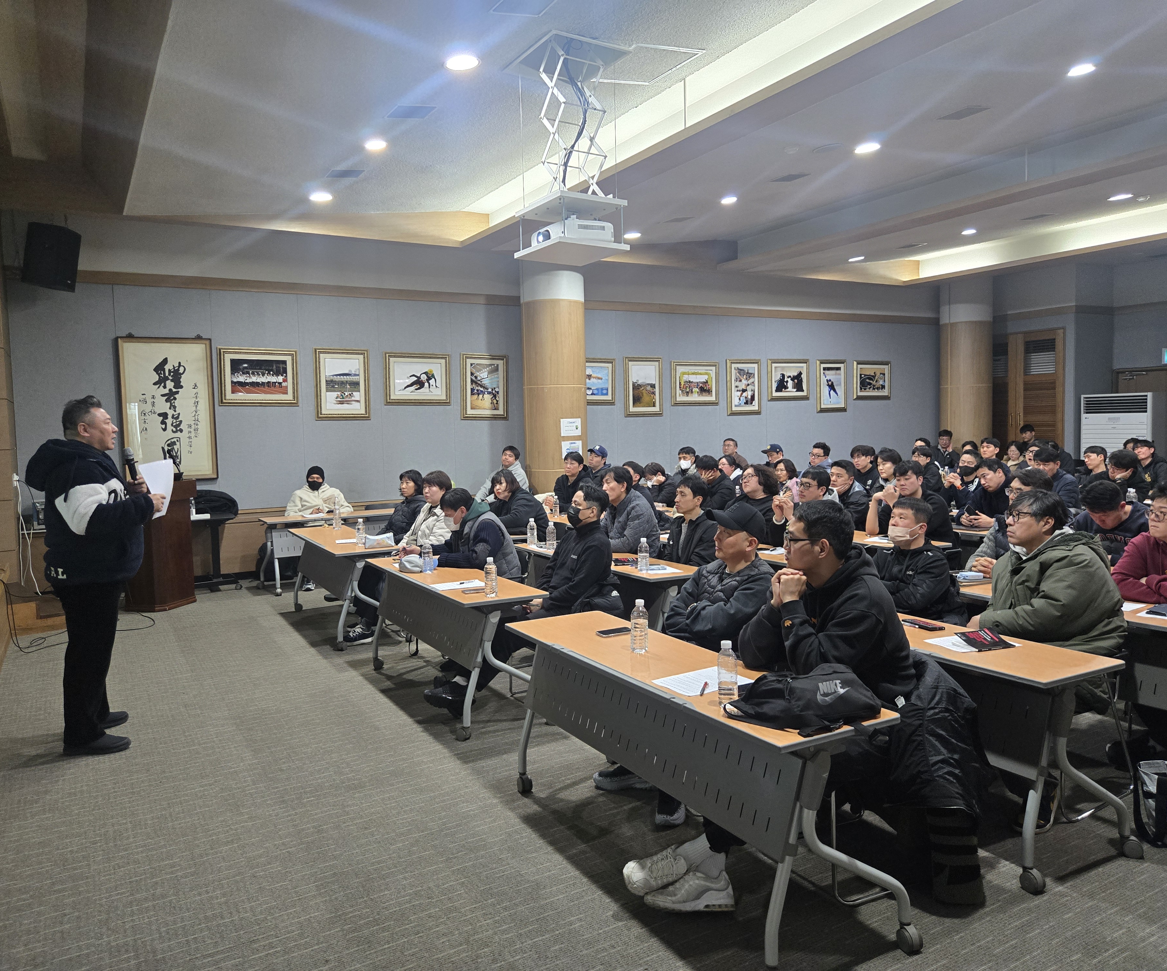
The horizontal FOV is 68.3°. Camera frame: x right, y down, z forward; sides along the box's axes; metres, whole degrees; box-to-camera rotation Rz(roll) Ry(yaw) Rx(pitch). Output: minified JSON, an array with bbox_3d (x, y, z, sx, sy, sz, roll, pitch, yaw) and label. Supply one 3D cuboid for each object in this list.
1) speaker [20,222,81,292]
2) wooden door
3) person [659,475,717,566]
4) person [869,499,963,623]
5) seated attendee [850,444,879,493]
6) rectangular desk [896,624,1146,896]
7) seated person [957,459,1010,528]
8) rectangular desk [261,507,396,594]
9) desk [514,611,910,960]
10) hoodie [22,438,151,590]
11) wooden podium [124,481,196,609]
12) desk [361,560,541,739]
[{"bbox_3d":[-4.984,-2.127,8.050,0.330,0.543,0.366,9,3,-7],"label":"speaker"},{"bbox_3d":[7.070,-1.073,14.062,0.080,2.787,1.540,-4,5,-29],"label":"wooden door"},{"bbox_3d":[0.541,0.580,5.443,0.800,1.290,0.520,-4,5,-32],"label":"person"},{"bbox_3d":[1.613,0.673,4.226,0.820,1.240,0.540,-4,5,-29],"label":"person"},{"bbox_3d":[2.852,0.250,9.060,0.800,1.330,0.500,-4,5,-36],"label":"seated attendee"},{"bbox_3d":[1.321,0.954,3.693,0.570,0.745,1.738,-4,5,-29],"label":"rectangular desk"},{"bbox_3d":[3.248,0.436,6.945,0.850,1.280,0.520,-3,5,-31],"label":"seated person"},{"bbox_3d":[-2.507,0.672,9.180,1.738,0.745,0.570,-4,5,-32],"label":"rectangular desk"},{"bbox_3d":[0.319,1.028,3.265,0.510,0.730,1.770,-4,5,-29],"label":"desk"},{"bbox_3d":[-2.544,0.128,4.471,0.560,0.730,0.600,-3,4,-25],"label":"hoodie"},{"bbox_3d":[-3.963,0.544,8.044,0.430,1.190,0.550,0,4,18],"label":"wooden podium"},{"bbox_3d":[-0.829,0.907,5.255,0.510,0.730,1.770,-4,5,-29],"label":"desk"}]

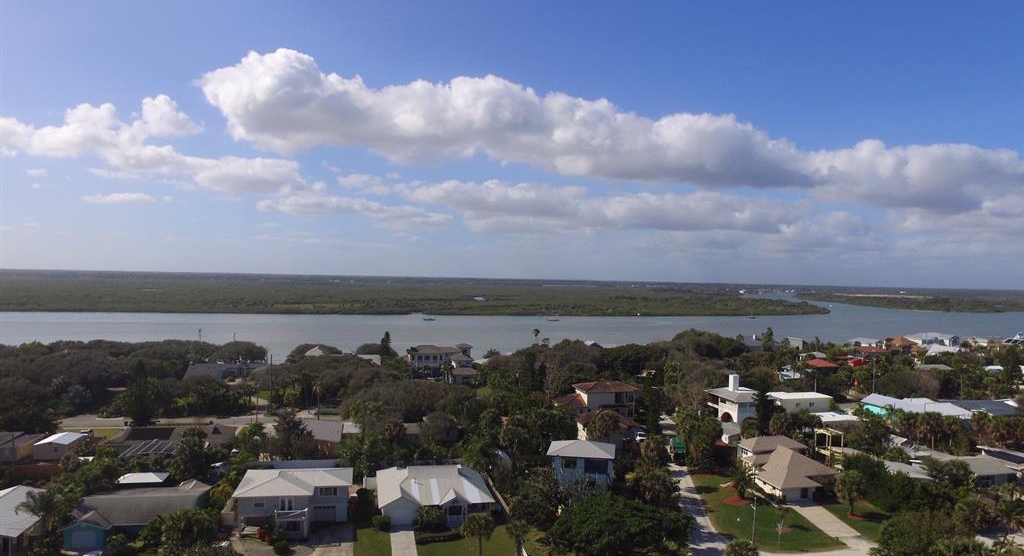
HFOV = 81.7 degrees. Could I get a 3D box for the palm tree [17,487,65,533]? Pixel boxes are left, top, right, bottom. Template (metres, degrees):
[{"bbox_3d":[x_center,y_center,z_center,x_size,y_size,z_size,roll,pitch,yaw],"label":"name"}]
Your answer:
[{"bbox_3d":[-58.565,29.782,74.469,5.600,6.300,5.600,1,0,0],"label":"palm tree"}]

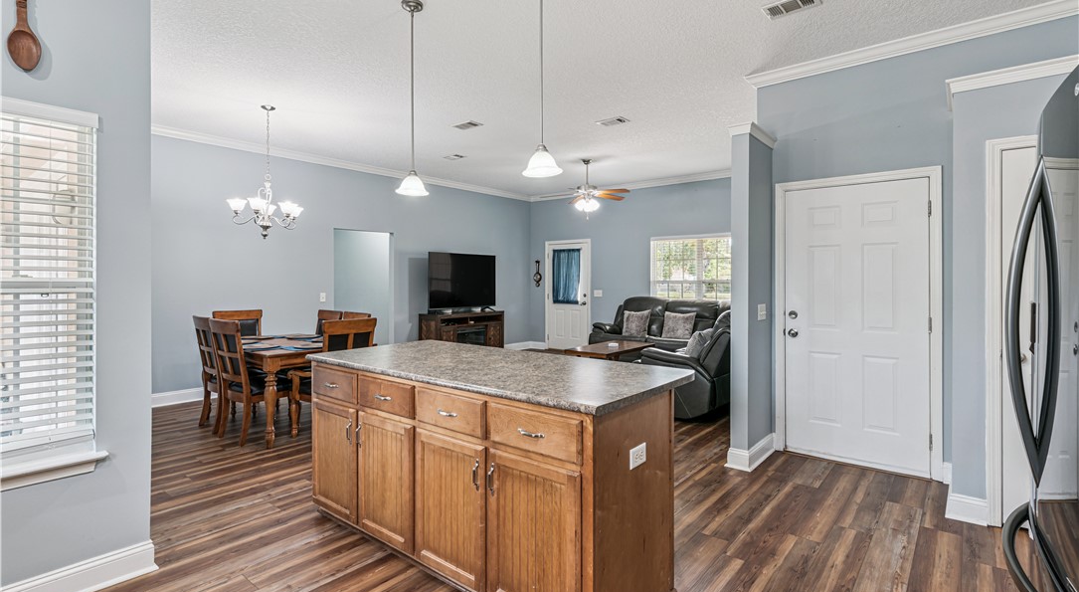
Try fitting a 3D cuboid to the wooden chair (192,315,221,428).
[{"bbox_3d":[-2.853,0.694,4.819,0.490,1.030,0.600,1,2,39],"label":"wooden chair"}]

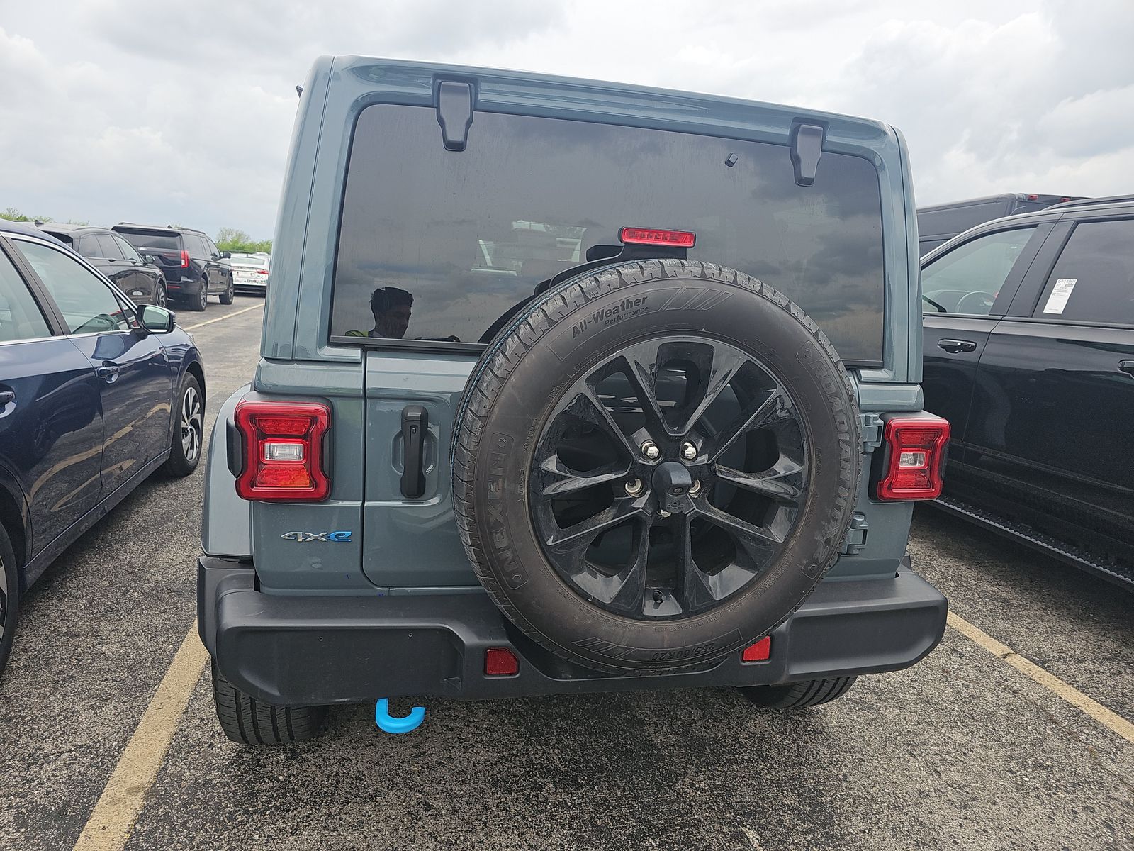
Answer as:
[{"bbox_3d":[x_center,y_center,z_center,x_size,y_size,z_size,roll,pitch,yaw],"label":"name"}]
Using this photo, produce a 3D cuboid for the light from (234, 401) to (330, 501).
[{"bbox_3d":[-0.588,0.047,1.577,0.187,0.210,0.100,1,11,-12],"label":"light"}]

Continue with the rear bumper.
[{"bbox_3d":[0.113,0.459,1.768,1.800,0.235,0.350,1,11,-12],"label":"rear bumper"}]

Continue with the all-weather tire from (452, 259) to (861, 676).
[{"bbox_3d":[0.179,0.086,1.502,0.814,0.814,0.265,1,11,-12],"label":"all-weather tire"}]

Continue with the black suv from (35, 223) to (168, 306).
[{"bbox_3d":[-9.997,-3.214,15.637,1.950,1.720,4.900,2,11,-10],"label":"black suv"}]

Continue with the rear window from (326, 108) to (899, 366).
[{"bbox_3d":[0.151,-0.401,1.680,1.300,0.500,0.050,1,4,-12],"label":"rear window"}]

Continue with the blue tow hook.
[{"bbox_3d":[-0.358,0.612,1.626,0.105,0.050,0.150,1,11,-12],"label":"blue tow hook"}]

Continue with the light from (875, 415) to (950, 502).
[{"bbox_3d":[0.847,0.075,1.886,0.187,0.210,0.100,1,11,-12],"label":"light"}]

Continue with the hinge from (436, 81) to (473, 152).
[{"bbox_3d":[-0.235,-0.644,1.581,0.070,0.140,0.040,1,4,-12],"label":"hinge"}]

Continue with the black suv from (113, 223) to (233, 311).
[{"bbox_3d":[-10.275,-4.108,19.777,2.030,1.940,5.300,1,11,-14],"label":"black suv"}]

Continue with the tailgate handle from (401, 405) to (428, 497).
[{"bbox_3d":[-0.331,0.052,1.627,0.052,0.200,0.060,1,11,-12],"label":"tailgate handle"}]

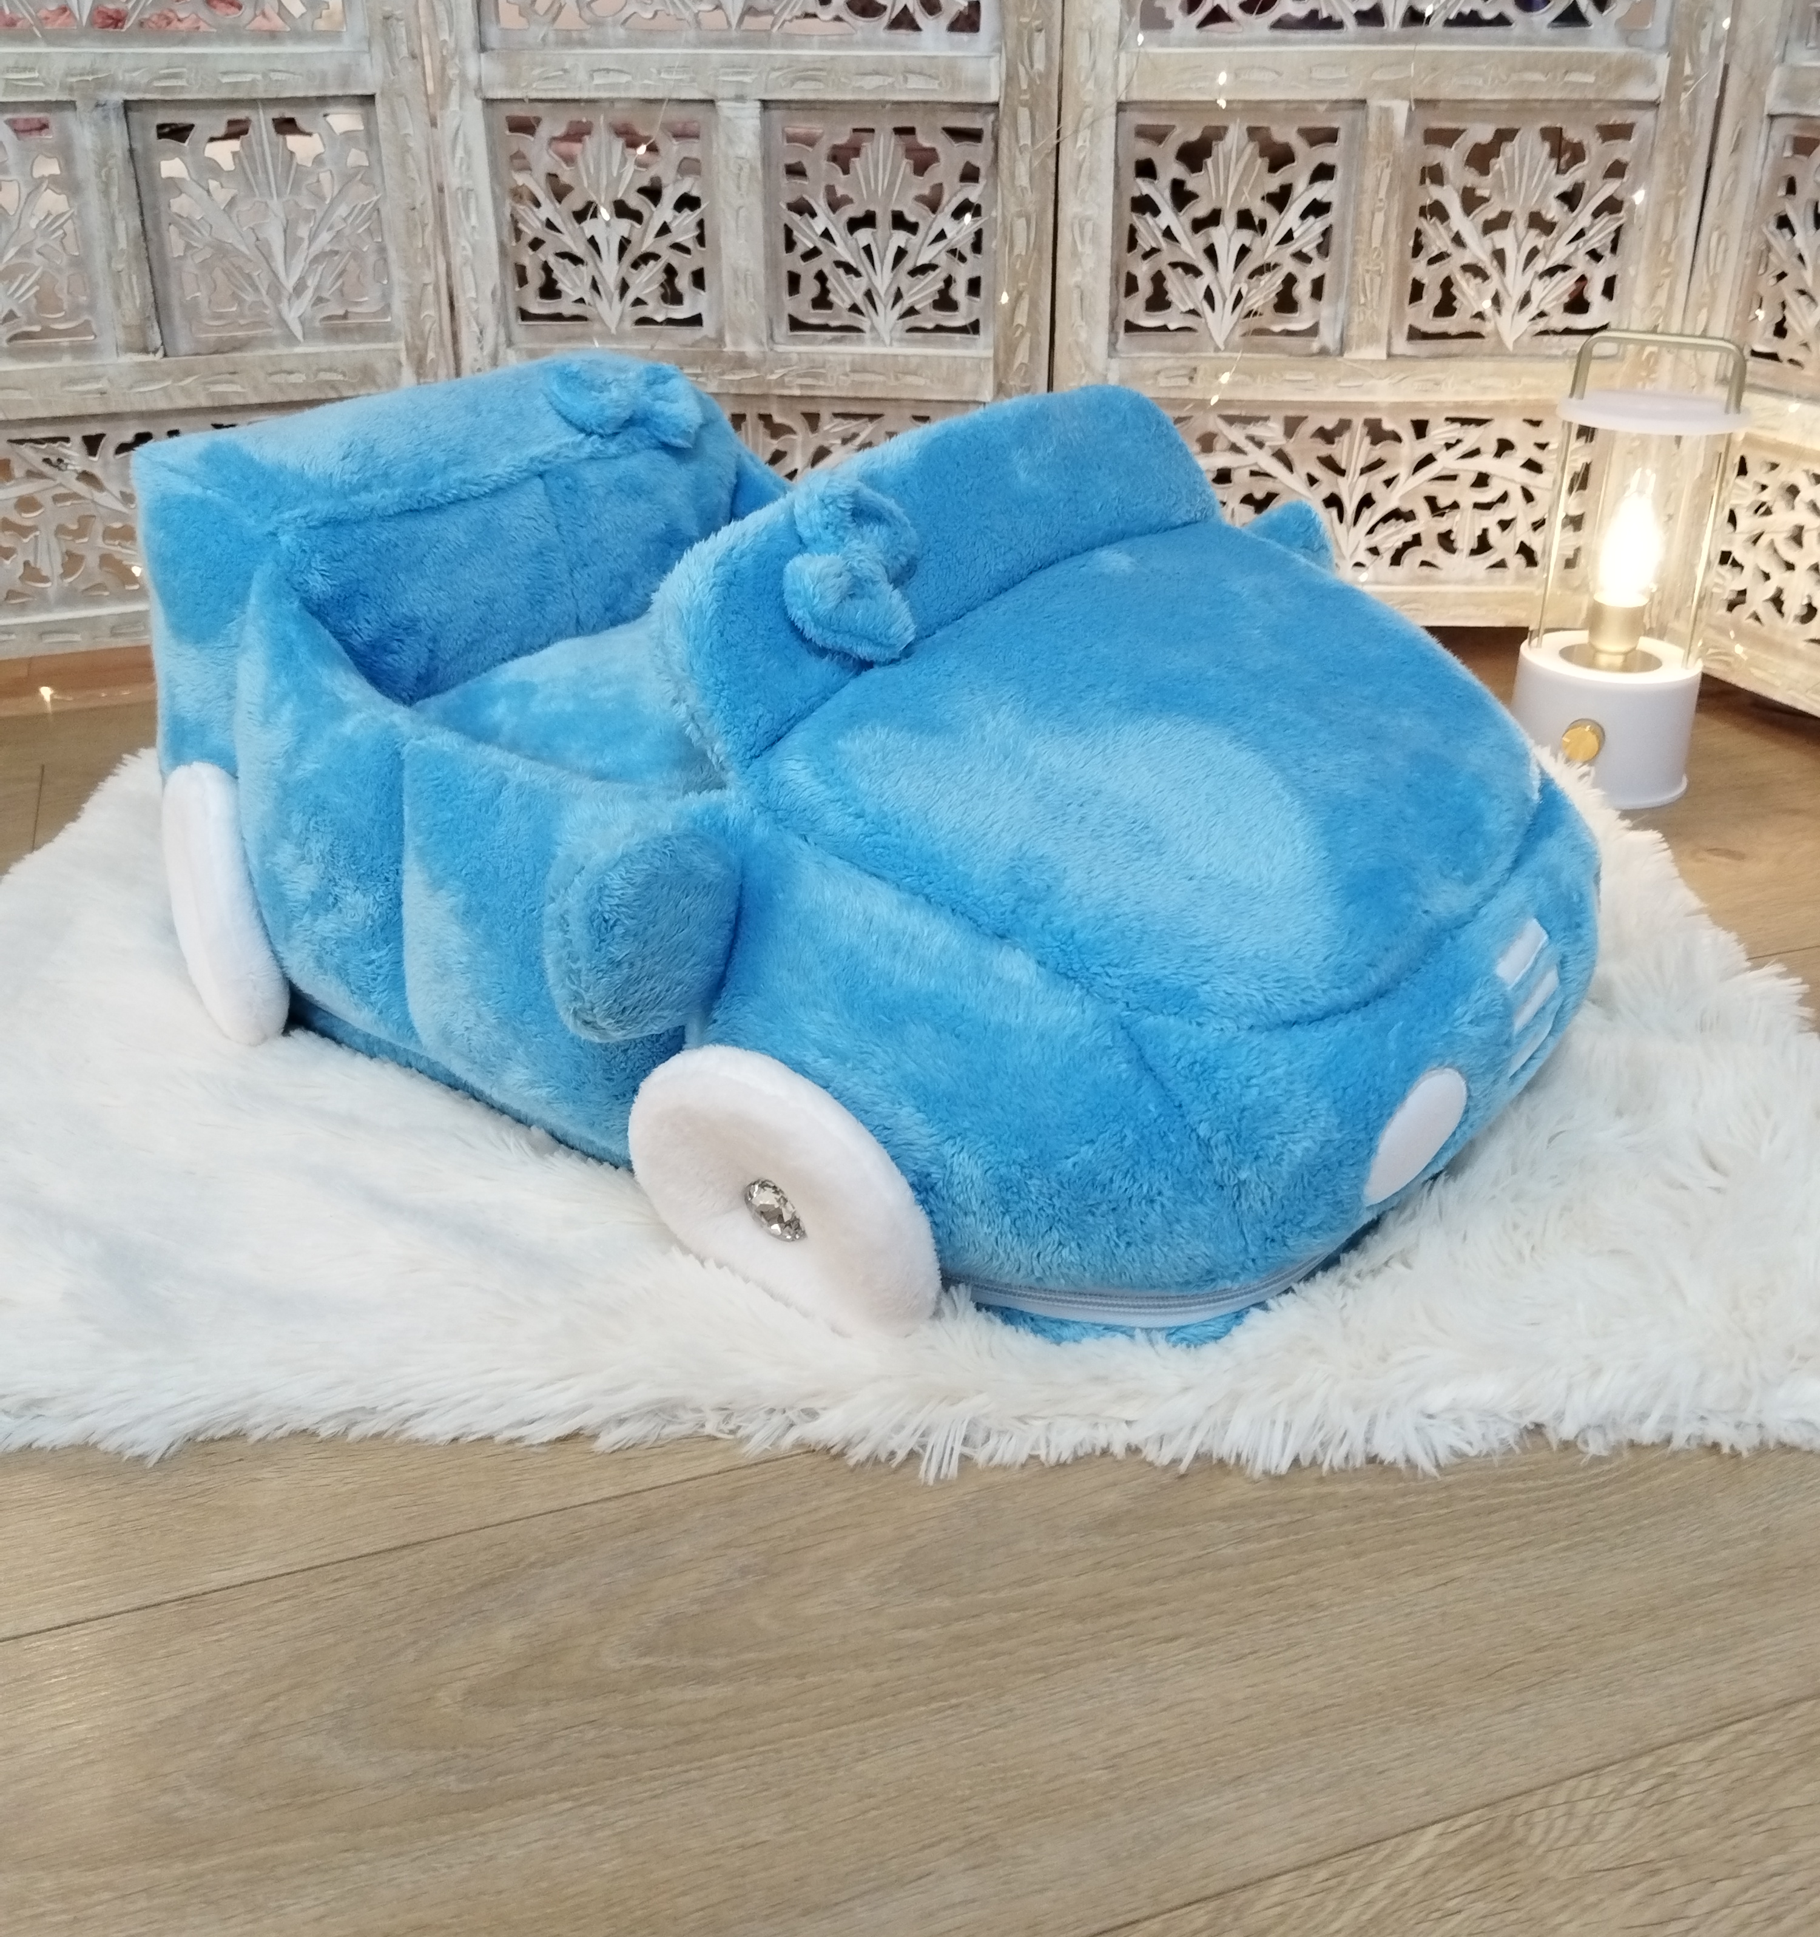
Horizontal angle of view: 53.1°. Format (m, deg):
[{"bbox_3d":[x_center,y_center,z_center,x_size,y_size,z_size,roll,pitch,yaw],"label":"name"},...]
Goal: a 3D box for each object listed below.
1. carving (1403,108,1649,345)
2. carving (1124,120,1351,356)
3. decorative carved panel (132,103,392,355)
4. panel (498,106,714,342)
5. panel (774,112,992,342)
[{"bbox_3d":[0.461,-0.557,1.383,0.166,0.172,0.020,1,25,1],"label":"carving"},{"bbox_3d":[0.243,-0.560,1.389,0.163,0.169,0.020,1,25,1],"label":"carving"},{"bbox_3d":[-0.500,-0.575,1.419,0.170,0.179,0.020,-7,26,-14],"label":"decorative carved panel"},{"bbox_3d":[-0.236,-0.585,1.434,0.162,0.169,0.020,3,26,7],"label":"panel"},{"bbox_3d":[-0.021,-0.572,1.408,0.165,0.164,0.020,3,26,7],"label":"panel"}]

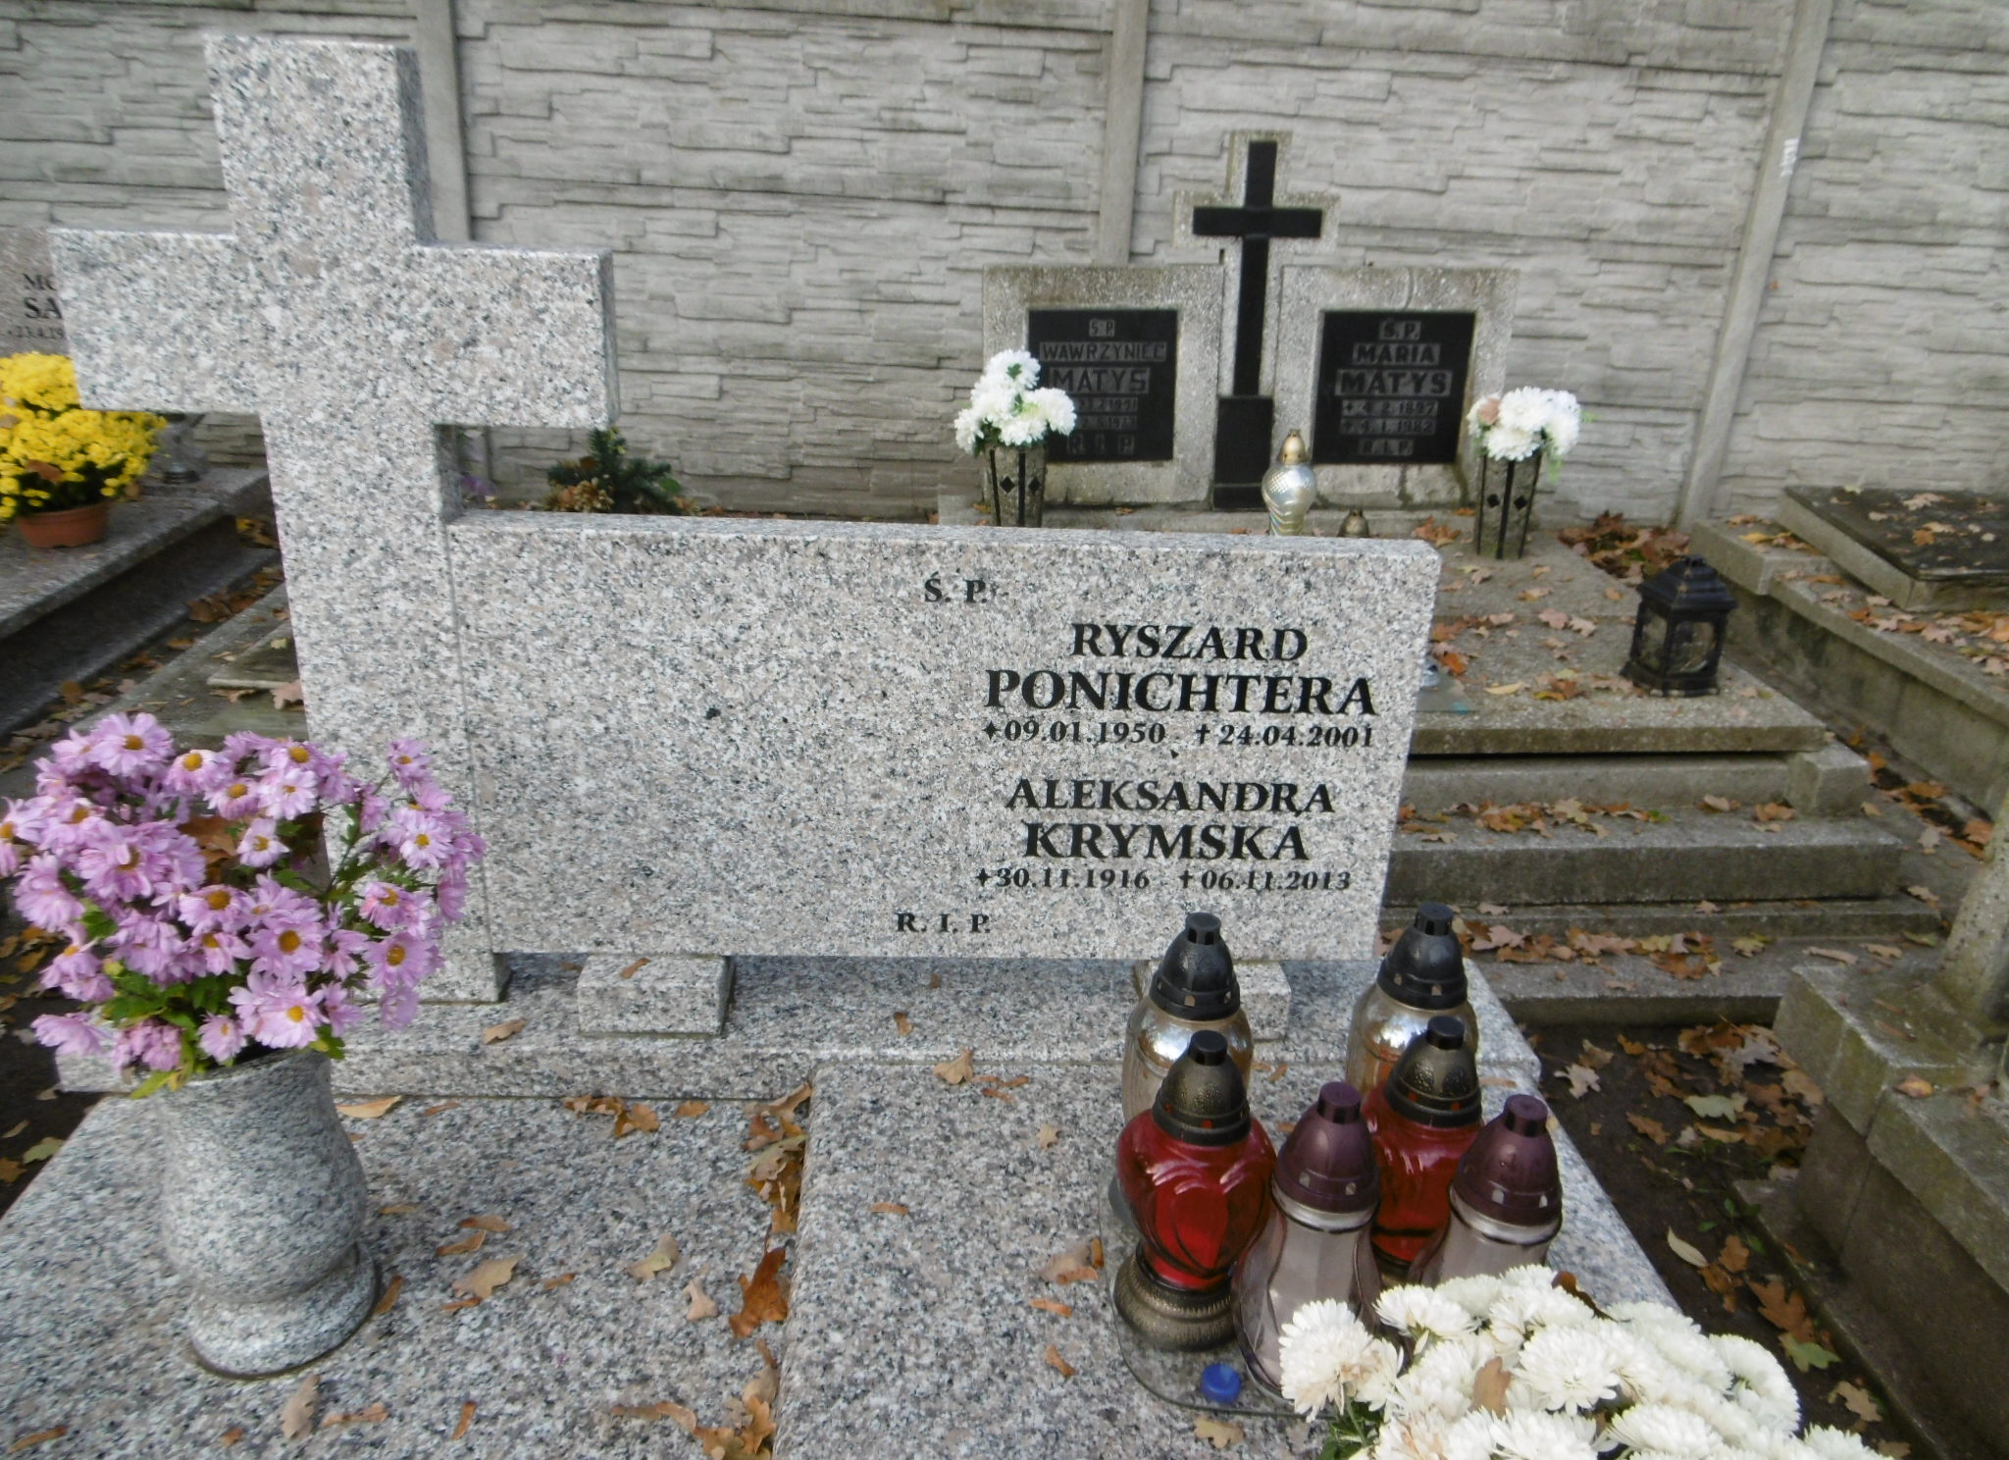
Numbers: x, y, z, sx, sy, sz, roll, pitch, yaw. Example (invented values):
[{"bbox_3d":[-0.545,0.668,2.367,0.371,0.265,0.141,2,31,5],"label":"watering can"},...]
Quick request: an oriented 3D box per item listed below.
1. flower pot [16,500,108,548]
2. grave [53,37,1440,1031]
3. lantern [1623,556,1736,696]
[{"bbox_3d":[-2.598,-0.575,3.842,0.215,0.115,0.215,2,20,-2],"label":"flower pot"},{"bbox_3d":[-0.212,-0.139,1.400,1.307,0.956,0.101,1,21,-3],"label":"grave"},{"bbox_3d":[1.576,-0.252,3.236,0.160,0.300,0.158,0,21,-1],"label":"lantern"}]

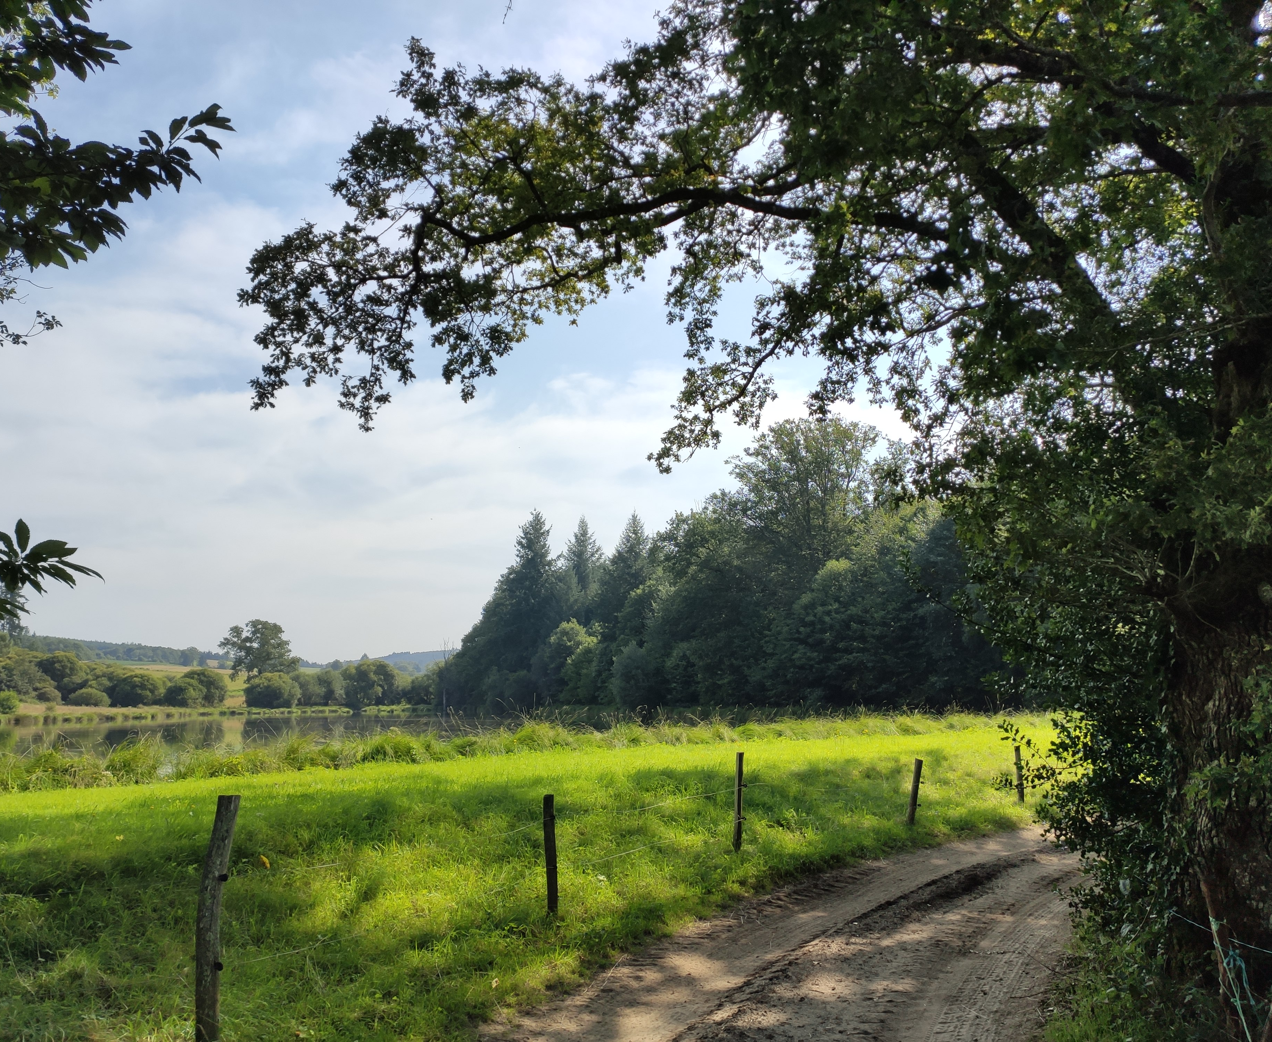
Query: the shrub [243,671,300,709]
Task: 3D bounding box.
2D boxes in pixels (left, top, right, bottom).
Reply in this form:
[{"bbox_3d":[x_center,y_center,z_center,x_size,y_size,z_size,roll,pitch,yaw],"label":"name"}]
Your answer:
[{"bbox_3d":[-36.991,17.299,106.300,5.413,3.711,4.872,3,-10,-19],"label":"shrub"}]

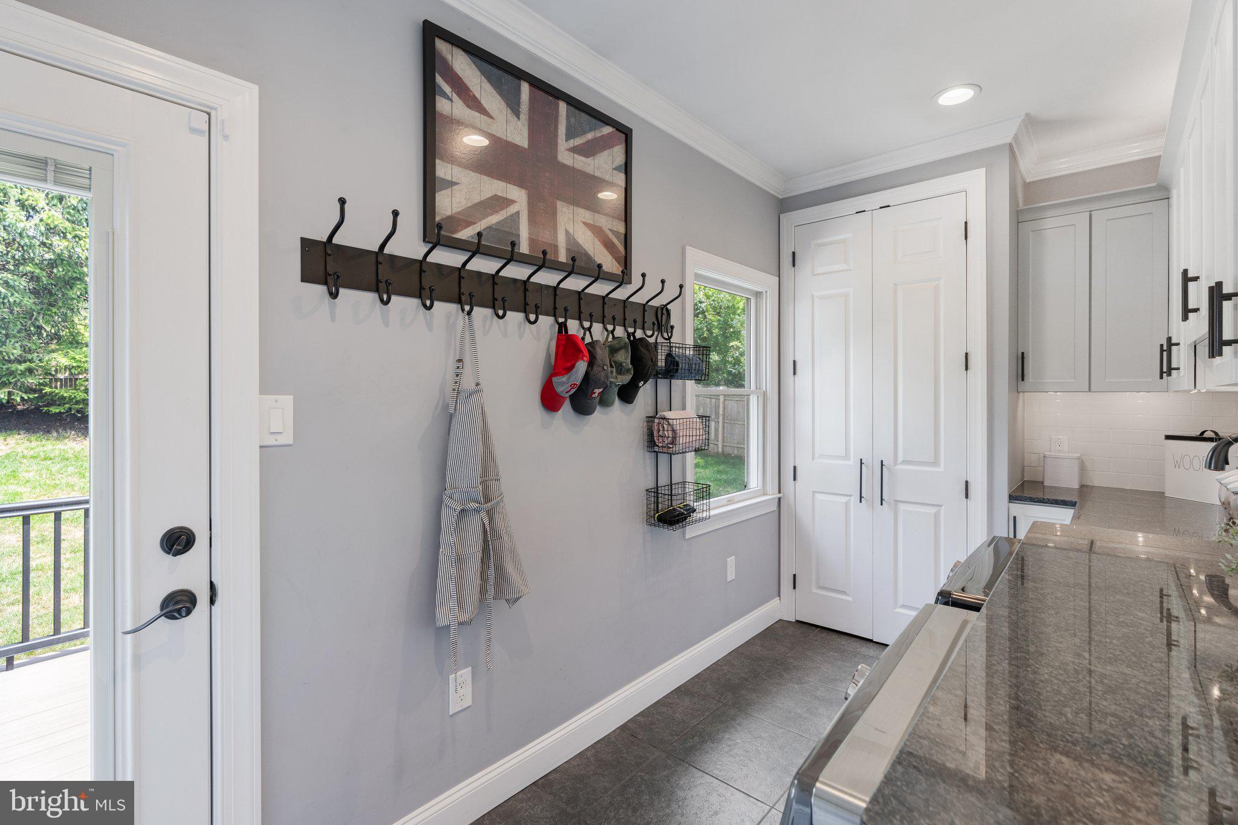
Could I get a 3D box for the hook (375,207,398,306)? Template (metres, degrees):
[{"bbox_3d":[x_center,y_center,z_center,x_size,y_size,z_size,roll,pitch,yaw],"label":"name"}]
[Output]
[{"bbox_3d":[-0.648,-0.432,1.544,0.105,0.258,0.024,1,1,43],"label":"hook"}]

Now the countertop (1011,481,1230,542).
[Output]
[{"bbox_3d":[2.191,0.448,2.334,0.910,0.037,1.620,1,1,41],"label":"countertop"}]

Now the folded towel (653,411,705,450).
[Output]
[{"bbox_3d":[0.273,0.081,2.492,0.124,0.165,0.229,1,1,41],"label":"folded towel"}]

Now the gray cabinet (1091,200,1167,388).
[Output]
[{"bbox_3d":[2.509,-0.560,2.707,0.280,0.920,0.021,1,1,41],"label":"gray cabinet"}]

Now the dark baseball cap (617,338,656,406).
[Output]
[{"bbox_3d":[0.082,-0.171,2.260,0.130,0.260,0.155,14,8,31],"label":"dark baseball cap"}]

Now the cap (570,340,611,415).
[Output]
[{"bbox_3d":[-0.094,-0.130,2.099,0.170,0.270,0.135,0,7,-37],"label":"cap"}]

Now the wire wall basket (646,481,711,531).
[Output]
[{"bbox_3d":[0.276,0.422,2.497,0.141,0.155,0.300,1,1,41],"label":"wire wall basket"}]

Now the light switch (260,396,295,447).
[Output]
[{"bbox_3d":[-0.871,0.022,1.401,0.012,0.123,0.076,1,1,43],"label":"light switch"}]

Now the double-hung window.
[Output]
[{"bbox_3d":[0.636,-0.113,3.067,0.120,1.416,1.010,1,1,43],"label":"double-hung window"}]

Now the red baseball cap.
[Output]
[{"bbox_3d":[-0.180,-0.144,2.012,0.135,0.270,0.170,11,7,39],"label":"red baseball cap"}]

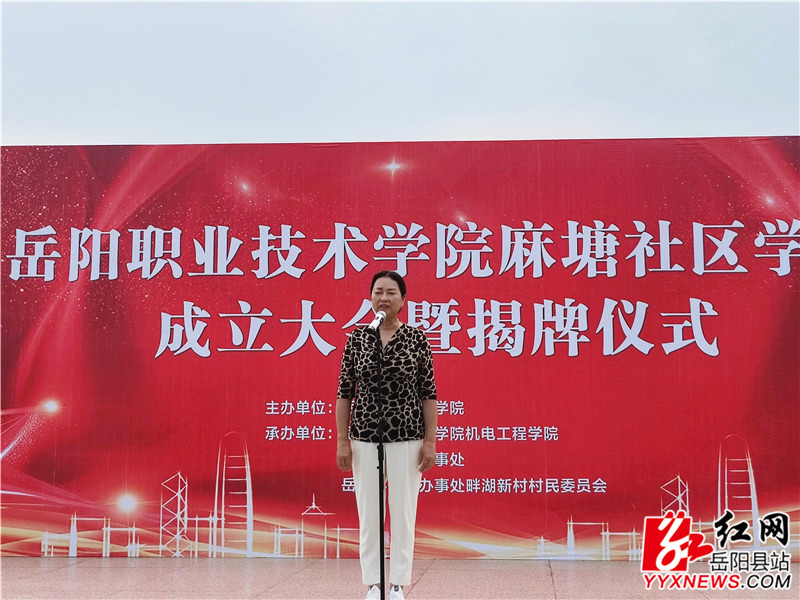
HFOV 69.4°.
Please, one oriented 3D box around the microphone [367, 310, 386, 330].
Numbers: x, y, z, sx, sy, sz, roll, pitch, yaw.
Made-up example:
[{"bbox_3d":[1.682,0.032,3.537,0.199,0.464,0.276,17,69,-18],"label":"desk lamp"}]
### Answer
[{"bbox_3d":[-0.104,0.103,2.654,0.050,0.050,0.215,-1,20,13],"label":"microphone"}]

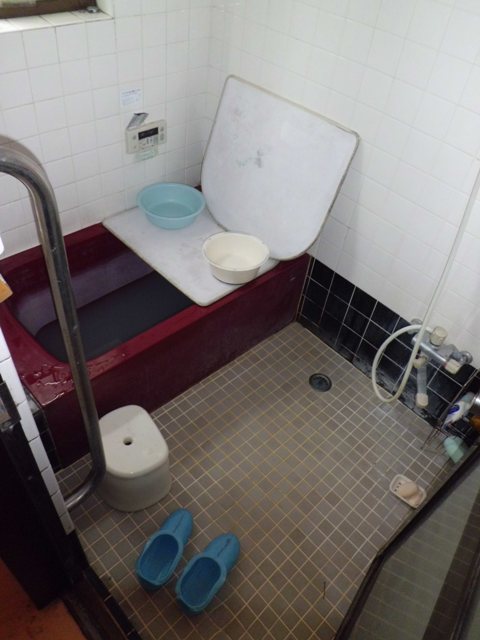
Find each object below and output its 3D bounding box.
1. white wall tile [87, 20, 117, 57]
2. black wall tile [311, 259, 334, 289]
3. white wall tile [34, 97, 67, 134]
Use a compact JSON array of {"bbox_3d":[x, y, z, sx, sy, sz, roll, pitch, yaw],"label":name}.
[{"bbox_3d":[-0.452,-0.917,1.563,0.106,0.106,0.010,-32,58,-33],"label":"white wall tile"},{"bbox_3d":[0.348,-0.191,2.030,0.010,0.106,0.106,-32,58,-33],"label":"black wall tile"},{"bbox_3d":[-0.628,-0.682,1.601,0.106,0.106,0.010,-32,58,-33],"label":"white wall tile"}]

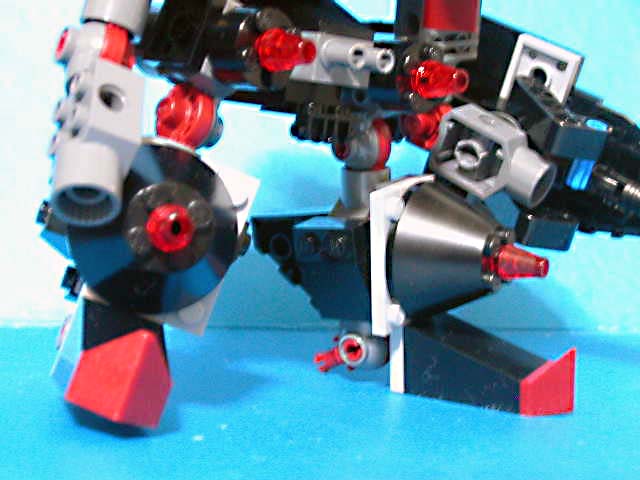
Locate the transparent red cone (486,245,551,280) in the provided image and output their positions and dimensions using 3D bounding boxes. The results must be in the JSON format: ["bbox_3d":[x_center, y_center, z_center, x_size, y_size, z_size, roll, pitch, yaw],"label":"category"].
[{"bbox_3d":[0.044,0.005,0.280,0.011,0.008,0.008,7,14,30],"label":"transparent red cone"}]

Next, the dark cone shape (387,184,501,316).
[{"bbox_3d":[0.032,0.003,0.287,0.020,0.032,0.032,7,14,30],"label":"dark cone shape"}]

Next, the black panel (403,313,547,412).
[{"bbox_3d":[0.035,0.027,0.281,0.029,0.016,0.016,7,13,34],"label":"black panel"}]

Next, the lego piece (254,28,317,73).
[{"bbox_3d":[-0.006,-0.035,0.235,0.011,0.008,0.008,9,15,39],"label":"lego piece"}]

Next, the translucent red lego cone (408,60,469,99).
[{"bbox_3d":[0.025,-0.032,0.254,0.008,0.008,0.011,-10,15,-39],"label":"translucent red lego cone"}]

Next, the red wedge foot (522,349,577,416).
[{"bbox_3d":[0.051,0.029,0.271,0.009,0.015,0.016,7,13,34],"label":"red wedge foot"}]

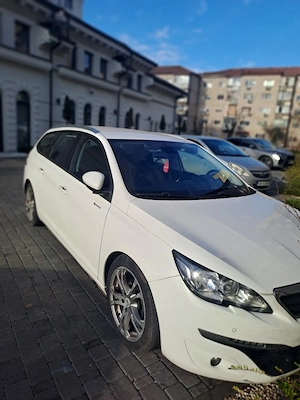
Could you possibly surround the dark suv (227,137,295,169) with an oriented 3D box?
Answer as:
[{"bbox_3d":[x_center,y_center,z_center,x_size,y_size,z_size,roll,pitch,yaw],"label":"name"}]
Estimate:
[{"bbox_3d":[6.407,-2.869,17.818,1.850,1.660,4.500,-6,17,-41],"label":"dark suv"}]

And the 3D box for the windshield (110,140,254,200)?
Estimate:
[{"bbox_3d":[0.318,-0.296,2.685,1.430,0.120,1.000,-4,39,-35],"label":"windshield"}]

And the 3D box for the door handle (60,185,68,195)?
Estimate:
[{"bbox_3d":[-0.838,-0.097,2.817,0.055,0.055,0.225,-4,15,-35],"label":"door handle"}]

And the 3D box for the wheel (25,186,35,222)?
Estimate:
[{"bbox_3d":[-1.648,0.064,4.134,0.170,0.480,0.480,-4,15,-35],"label":"wheel"}]

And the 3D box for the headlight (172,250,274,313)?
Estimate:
[{"bbox_3d":[0.369,0.434,1.561,0.385,0.255,0.460,-2,15,-29],"label":"headlight"}]

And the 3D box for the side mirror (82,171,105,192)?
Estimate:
[{"bbox_3d":[-0.406,-0.133,2.094,0.195,0.160,0.145,-4,15,-35],"label":"side mirror"}]

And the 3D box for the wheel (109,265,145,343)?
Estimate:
[{"bbox_3d":[-0.108,0.685,1.967,0.170,0.480,0.480,-4,15,-34],"label":"wheel"}]

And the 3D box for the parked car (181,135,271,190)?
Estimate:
[{"bbox_3d":[1.508,-1.133,8.661,1.740,1.490,4.100,-6,17,-41],"label":"parked car"}]

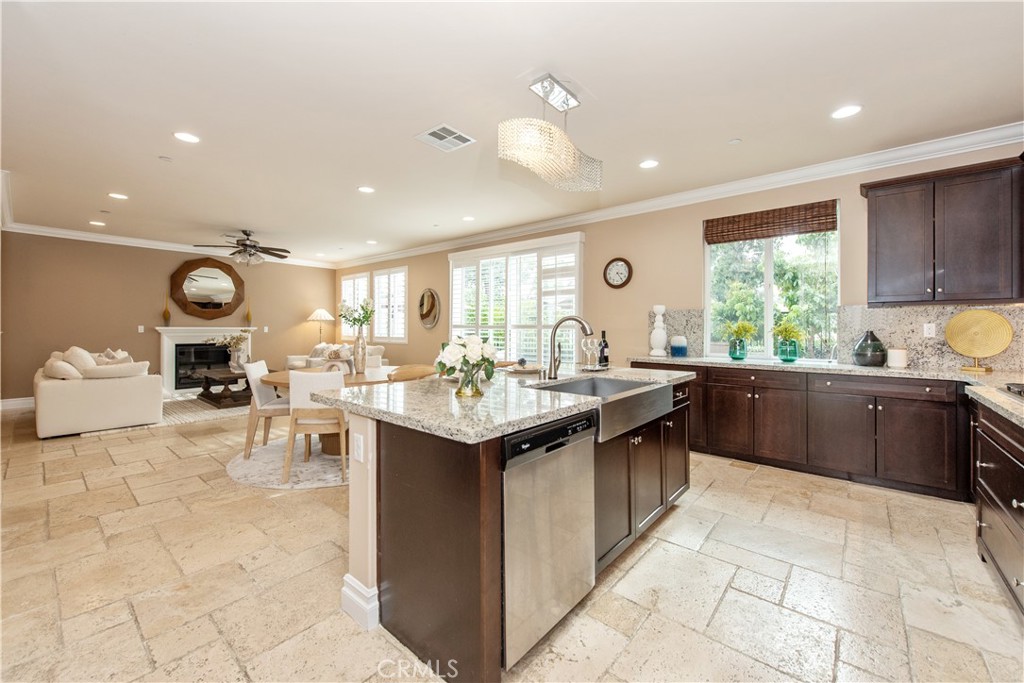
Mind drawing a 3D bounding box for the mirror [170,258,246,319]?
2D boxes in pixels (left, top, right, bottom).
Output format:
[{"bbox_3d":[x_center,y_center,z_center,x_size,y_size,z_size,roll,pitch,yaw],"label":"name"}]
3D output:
[{"bbox_3d":[-6.082,-1.041,7.997,0.060,1.230,1.200,2,2,41],"label":"mirror"}]

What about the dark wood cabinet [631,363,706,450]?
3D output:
[{"bbox_3d":[1.833,0.679,4.432,0.770,0.880,0.610,2,2,40],"label":"dark wood cabinet"}]

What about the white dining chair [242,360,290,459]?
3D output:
[{"bbox_3d":[-2.335,0.663,4.082,0.570,0.900,0.510,0,2,-12],"label":"white dining chair"}]

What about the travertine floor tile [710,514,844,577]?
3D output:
[{"bbox_3d":[1.522,1.163,2.303,0.610,0.020,0.390,1,2,41],"label":"travertine floor tile"}]

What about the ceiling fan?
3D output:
[{"bbox_3d":[-4.170,-1.479,6.267,1.340,0.540,1.340,-1,1,-34],"label":"ceiling fan"}]

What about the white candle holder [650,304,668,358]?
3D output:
[{"bbox_3d":[1.700,-0.127,4.592,0.185,0.590,0.185,1,2,41],"label":"white candle holder"}]

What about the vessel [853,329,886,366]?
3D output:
[{"bbox_3d":[3.132,0.067,3.482,0.230,0.312,0.230,2,2,40],"label":"vessel"}]

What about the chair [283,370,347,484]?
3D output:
[{"bbox_3d":[-1.626,0.684,3.492,0.510,0.900,0.570,0,2,-5],"label":"chair"}]

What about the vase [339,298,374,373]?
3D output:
[{"bbox_3d":[-1.722,-0.063,4.426,0.375,0.820,0.360,0,1,-21],"label":"vase"}]

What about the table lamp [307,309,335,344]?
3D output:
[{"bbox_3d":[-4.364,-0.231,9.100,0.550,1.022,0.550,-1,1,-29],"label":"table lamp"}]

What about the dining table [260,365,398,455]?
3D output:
[{"bbox_3d":[-1.685,0.731,4.095,1.520,0.760,1.520,1,1,41],"label":"dining table"}]

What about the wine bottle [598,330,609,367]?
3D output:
[{"bbox_3d":[0.780,0.056,3.382,0.078,0.297,0.078,1,1,41],"label":"wine bottle"}]

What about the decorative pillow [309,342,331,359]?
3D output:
[{"bbox_3d":[-3.866,0.181,8.000,0.450,0.360,0.220,1,1,30],"label":"decorative pillow"}]

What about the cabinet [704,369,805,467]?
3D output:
[{"bbox_3d":[2.381,0.652,3.817,0.771,0.805,0.610,1,1,41],"label":"cabinet"}]

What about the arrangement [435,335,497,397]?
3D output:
[{"bbox_3d":[-0.226,0.118,1.960,0.300,0.305,0.290,0,1,-6],"label":"arrangement"}]

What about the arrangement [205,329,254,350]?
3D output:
[{"bbox_3d":[-4.895,-0.032,6.897,0.450,0.380,0.720,2,2,41],"label":"arrangement"}]

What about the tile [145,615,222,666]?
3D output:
[{"bbox_3d":[-1.308,1.200,1.593,0.200,0.015,0.200,2,2,41],"label":"tile"}]

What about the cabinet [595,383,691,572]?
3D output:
[{"bbox_3d":[0.605,0.700,2.505,0.590,0.840,1.372,1,2,41],"label":"cabinet"}]

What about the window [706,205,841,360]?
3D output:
[{"bbox_3d":[2.586,-0.570,4.062,1.162,1.490,0.120,1,1,41],"label":"window"}]

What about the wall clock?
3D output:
[{"bbox_3d":[1.344,-0.865,5.049,0.395,0.395,0.050,1,2,41],"label":"wall clock"}]

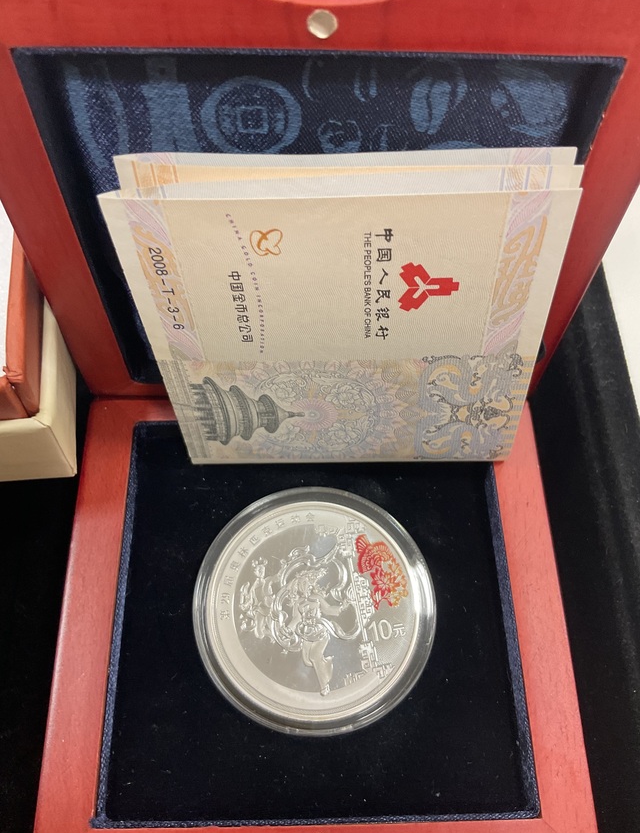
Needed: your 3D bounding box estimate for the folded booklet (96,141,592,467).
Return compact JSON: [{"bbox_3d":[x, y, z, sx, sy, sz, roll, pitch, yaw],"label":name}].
[{"bbox_3d":[0.004,-0.014,0.127,0.067,0.068,0.010,0,53,4],"label":"folded booklet"}]

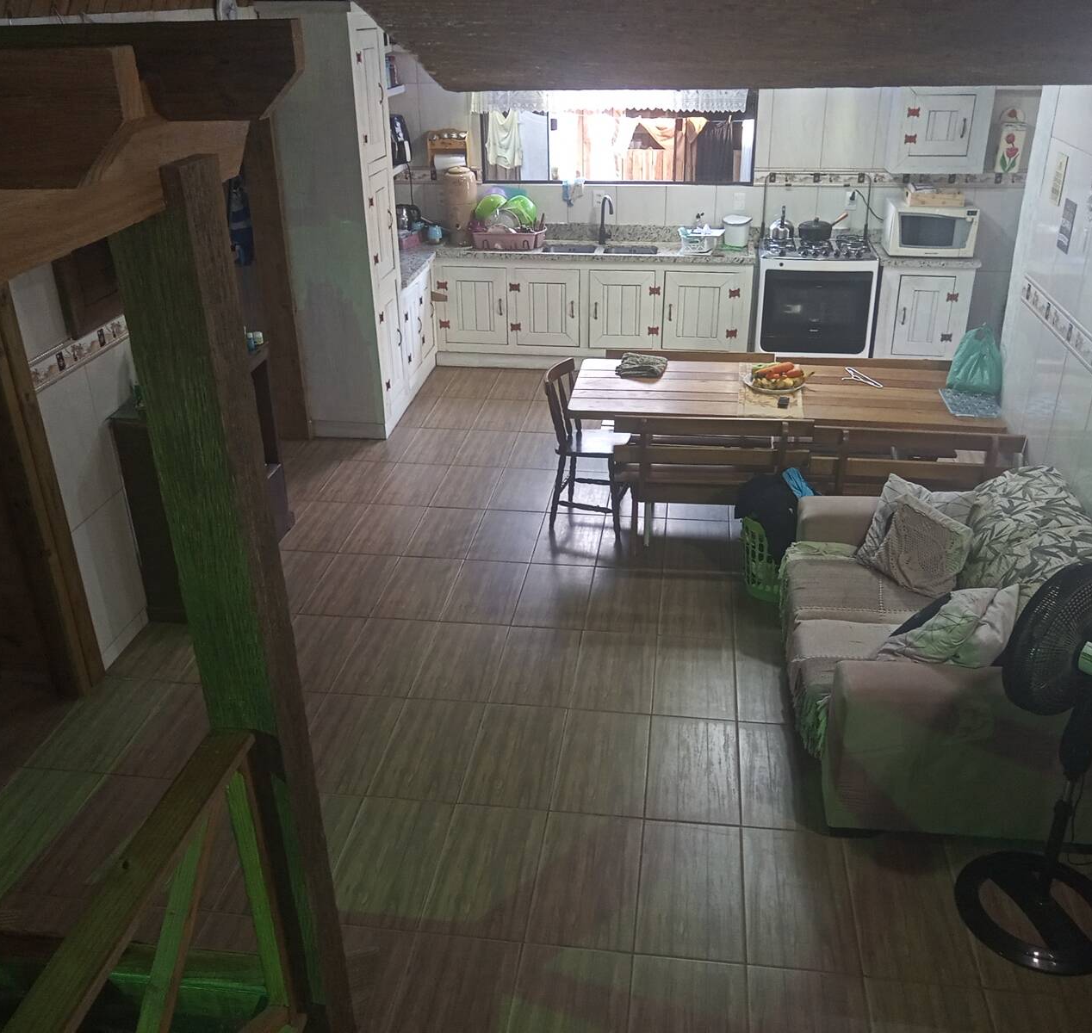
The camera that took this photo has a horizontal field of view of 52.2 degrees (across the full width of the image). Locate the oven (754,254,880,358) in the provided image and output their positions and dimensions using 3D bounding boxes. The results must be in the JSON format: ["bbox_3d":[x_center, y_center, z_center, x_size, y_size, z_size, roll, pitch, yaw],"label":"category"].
[{"bbox_3d":[1.890,-1.468,7.934,0.792,0.836,0.572,3,25,7],"label":"oven"}]

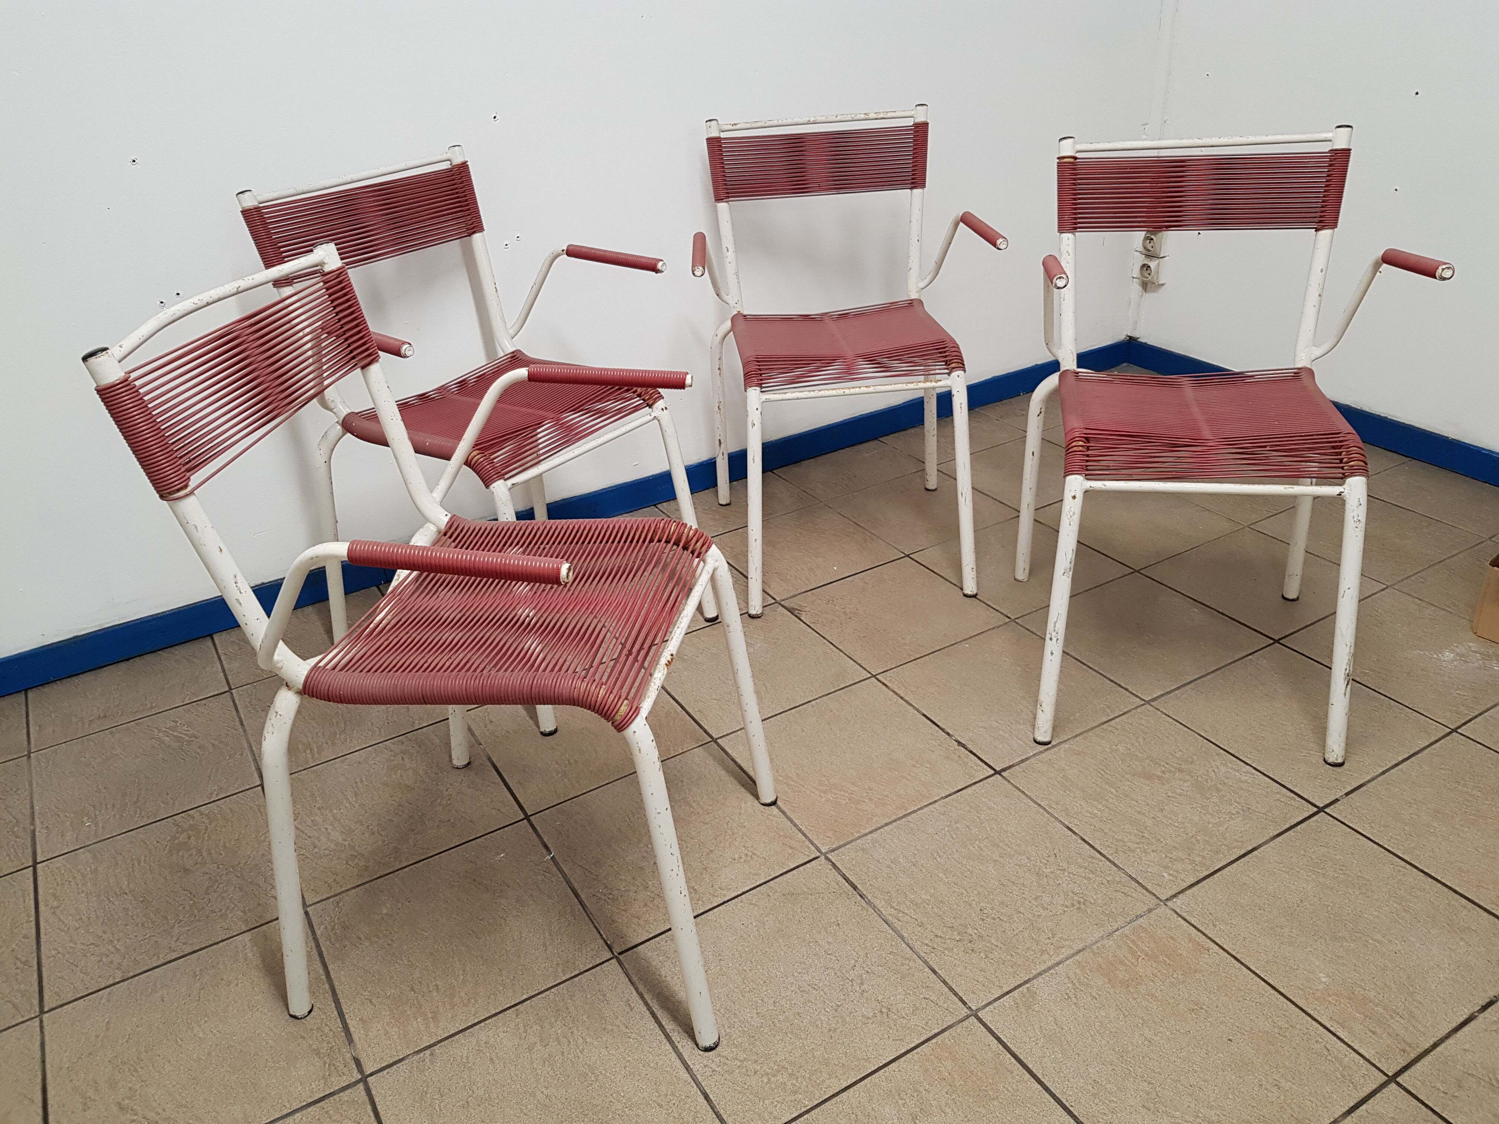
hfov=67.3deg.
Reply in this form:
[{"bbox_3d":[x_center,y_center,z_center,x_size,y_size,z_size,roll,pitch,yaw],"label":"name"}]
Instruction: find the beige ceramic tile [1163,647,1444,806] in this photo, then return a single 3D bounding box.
[{"bbox_3d":[0.836,0.239,1.723,0.302,0.010,0.297,-18,32,-25],"label":"beige ceramic tile"}]

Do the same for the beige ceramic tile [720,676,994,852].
[{"bbox_3d":[0.155,0.299,1.709,0.301,0.010,0.299,-18,32,-25],"label":"beige ceramic tile"}]

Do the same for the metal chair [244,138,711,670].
[{"bbox_3d":[-0.427,-0.233,1.895,0.538,0.809,0.539,18,35,34],"label":"metal chair"}]

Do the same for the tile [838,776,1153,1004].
[{"bbox_3d":[0.309,0.414,1.460,0.302,0.010,0.297,-18,32,-25],"label":"tile"}]

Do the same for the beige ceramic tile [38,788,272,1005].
[{"bbox_3d":[-0.790,0.443,1.528,0.302,0.010,0.297,-18,32,-25],"label":"beige ceramic tile"}]

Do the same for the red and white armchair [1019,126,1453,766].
[{"bbox_3d":[0.671,-0.194,1.701,0.508,0.809,0.538,3,29,11],"label":"red and white armchair"}]

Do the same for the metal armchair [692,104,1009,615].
[{"bbox_3d":[0.169,-0.384,2.099,0.525,0.794,0.517,-5,29,-2],"label":"metal armchair"}]

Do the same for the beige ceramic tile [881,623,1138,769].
[{"bbox_3d":[0.421,0.212,1.840,0.304,0.010,0.300,-18,32,-25],"label":"beige ceramic tile"}]

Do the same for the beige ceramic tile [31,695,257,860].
[{"bbox_3d":[-0.945,0.326,1.760,0.302,0.010,0.297,-18,32,-25],"label":"beige ceramic tile"}]

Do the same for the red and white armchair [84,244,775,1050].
[{"bbox_3d":[-0.289,0.078,1.306,0.556,0.809,0.539,2,29,10],"label":"red and white armchair"}]

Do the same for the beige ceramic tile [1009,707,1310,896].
[{"bbox_3d":[0.573,0.326,1.591,0.302,0.010,0.297,-18,32,-25],"label":"beige ceramic tile"}]

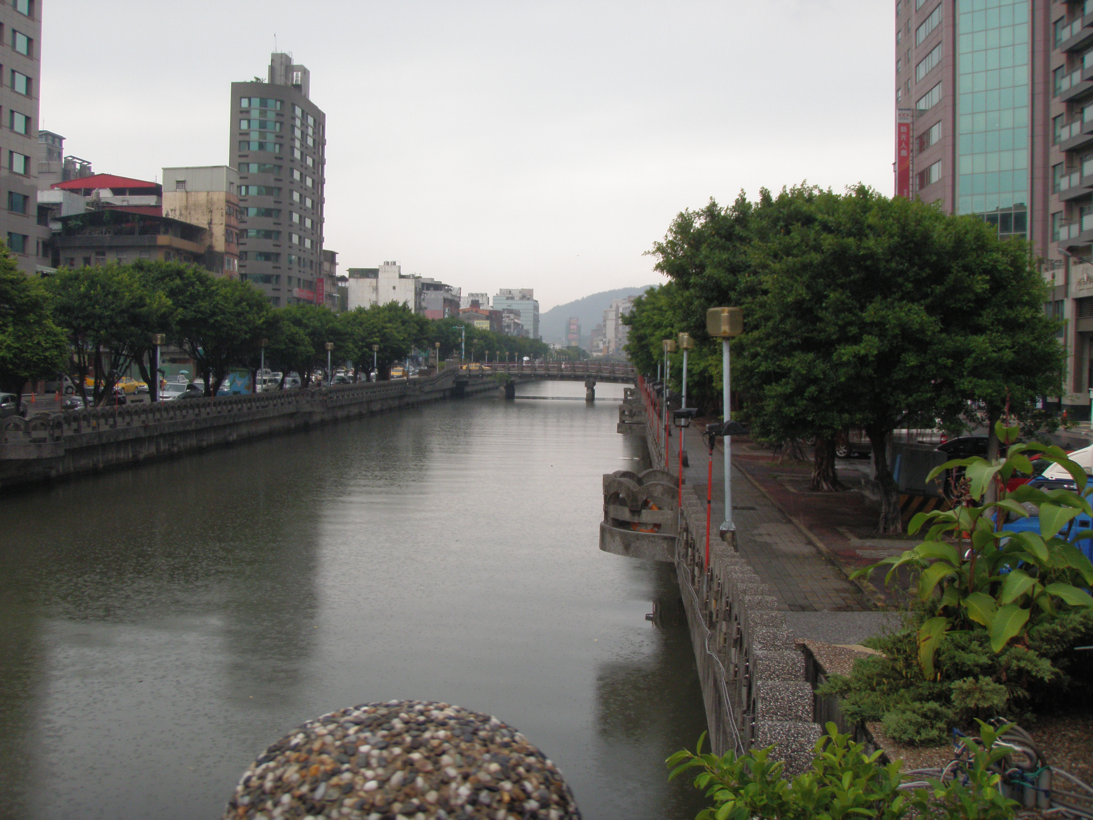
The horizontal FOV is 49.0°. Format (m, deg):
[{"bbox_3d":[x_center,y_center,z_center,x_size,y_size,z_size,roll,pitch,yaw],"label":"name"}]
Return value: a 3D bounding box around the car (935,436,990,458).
[{"bbox_3d":[10.916,1.430,29.012,4.450,1.500,1.750,1,3,4],"label":"car"}]

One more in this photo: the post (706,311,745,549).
[{"bbox_3d":[2.966,0.284,19.949,0.600,3.997,0.580,1,3,4],"label":"post"}]

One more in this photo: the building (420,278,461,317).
[{"bbox_3d":[-29.824,-21.452,303.000,11.000,22.458,20.000,1,3,4],"label":"building"}]

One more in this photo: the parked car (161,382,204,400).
[{"bbox_3d":[-24.309,-1.085,79.619,1.750,1.450,4.400,1,3,4],"label":"parked car"}]

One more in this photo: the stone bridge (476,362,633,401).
[{"bbox_3d":[1.287,-3.814,161.088,22.500,5.050,12.000,1,3,7],"label":"stone bridge"}]

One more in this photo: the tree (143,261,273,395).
[{"bbox_3d":[-21.096,-4.667,74.952,7.700,8.961,7.500,1,3,4],"label":"tree"}]

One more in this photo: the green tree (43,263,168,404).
[{"bbox_3d":[-21.921,-3.409,59.979,6.300,7.734,6.300,1,3,4],"label":"green tree"}]

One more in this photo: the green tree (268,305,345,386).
[{"bbox_3d":[-19.290,-4.892,96.983,6.200,7.533,6.200,1,3,4],"label":"green tree"}]

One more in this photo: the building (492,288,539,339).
[{"bbox_3d":[-13.497,-35.780,521.016,18.000,32.459,22.000,1,3,4],"label":"building"}]

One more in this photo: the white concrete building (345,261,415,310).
[{"bbox_3d":[-34.409,-20.136,261.095,14.000,23.369,12.000,1,3,4],"label":"white concrete building"}]

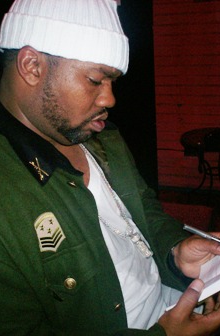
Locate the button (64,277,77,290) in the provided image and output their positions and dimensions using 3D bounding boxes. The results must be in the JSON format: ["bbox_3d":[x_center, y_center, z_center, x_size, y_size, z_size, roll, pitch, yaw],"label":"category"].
[{"bbox_3d":[-0.061,0.180,0.725,0.020,0.020,0.008,-25,5,-29],"label":"button"}]

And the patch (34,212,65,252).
[{"bbox_3d":[-0.091,0.098,0.710,0.050,0.064,0.005,-27,12,-40],"label":"patch"}]

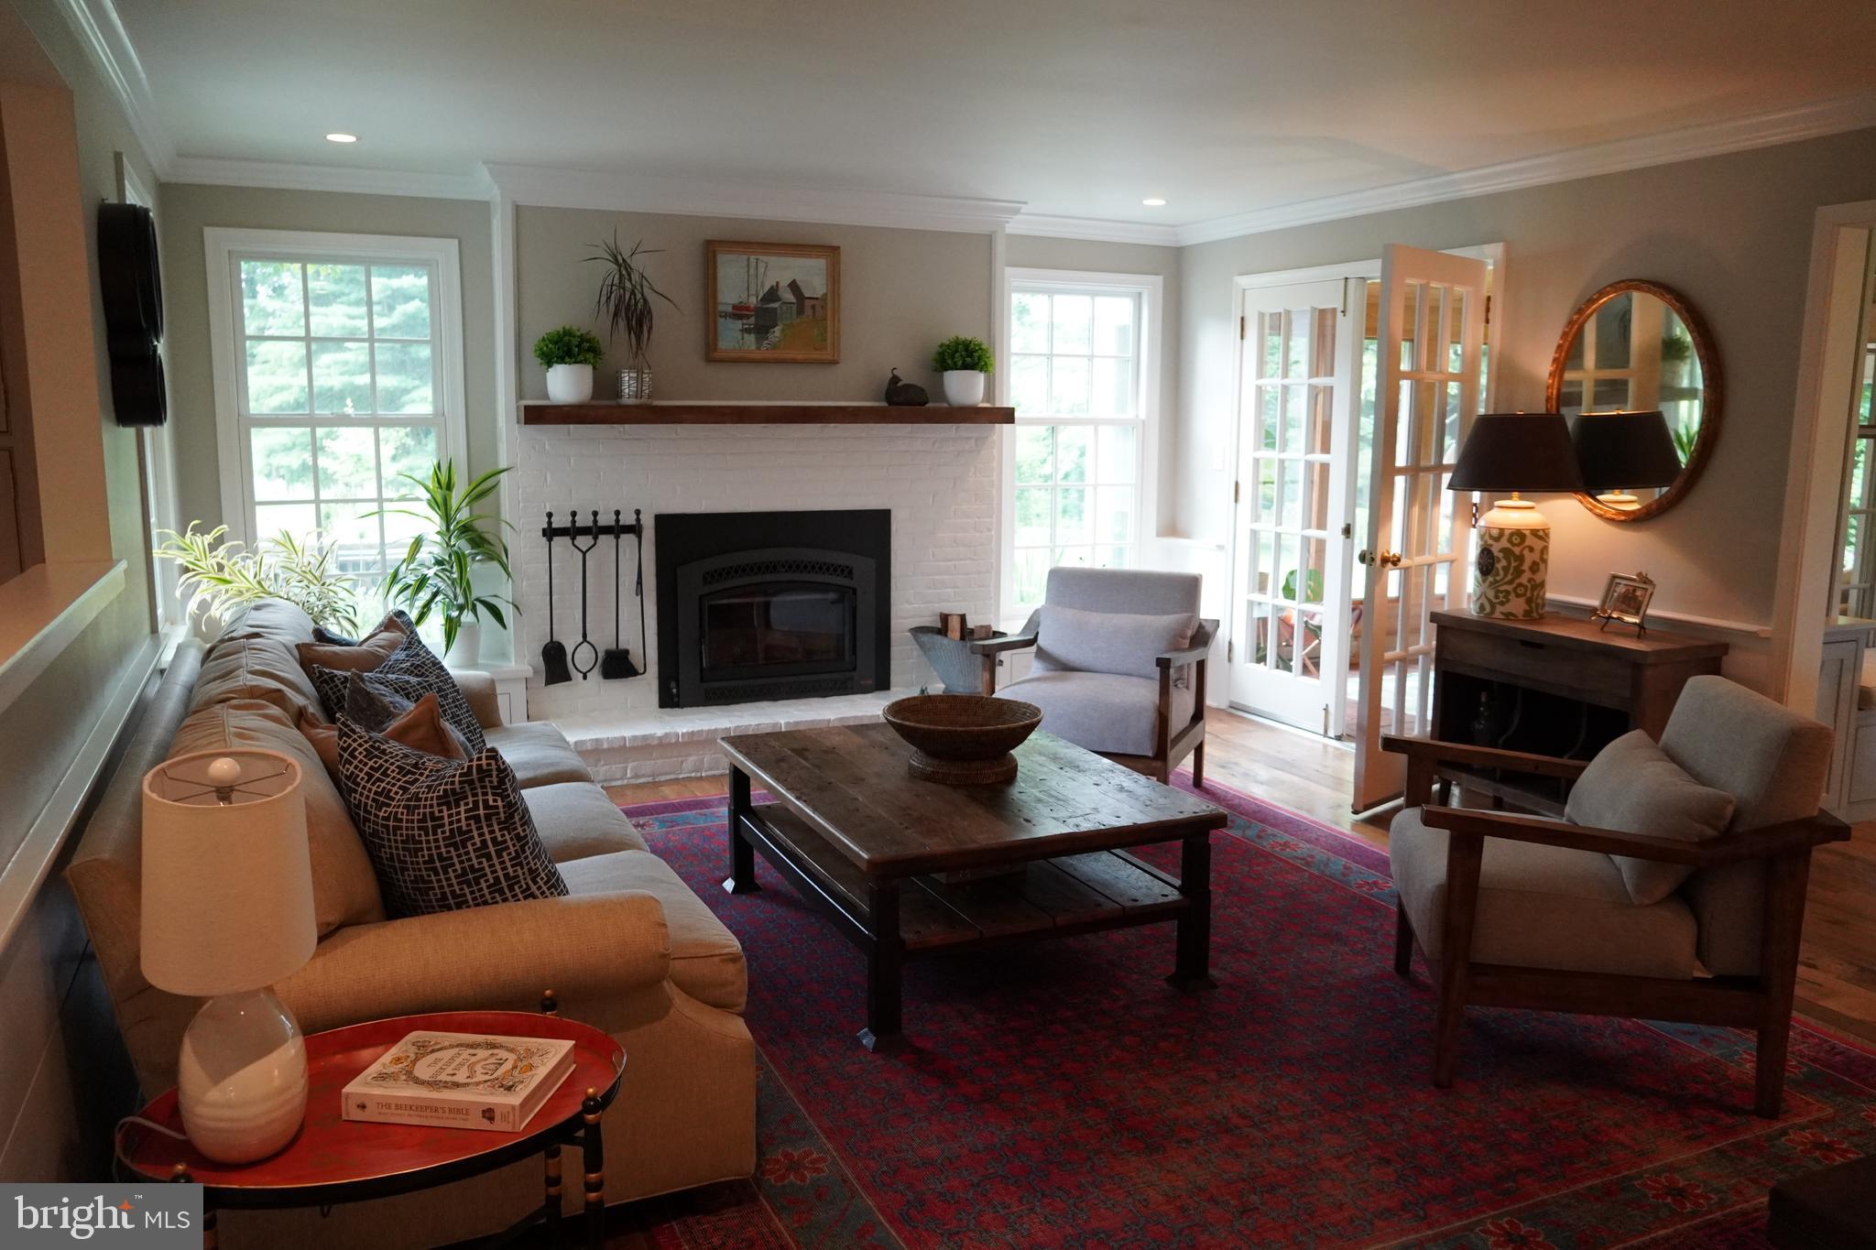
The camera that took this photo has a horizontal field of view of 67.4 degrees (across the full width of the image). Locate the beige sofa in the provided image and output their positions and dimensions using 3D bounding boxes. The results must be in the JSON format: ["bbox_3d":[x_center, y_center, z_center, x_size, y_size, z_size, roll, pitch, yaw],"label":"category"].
[{"bbox_3d":[-1.312,0.507,3.450,1.073,0.903,2.477,-4,10,-24],"label":"beige sofa"}]

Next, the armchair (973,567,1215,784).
[{"bbox_3d":[0.612,0.255,5.298,0.732,0.853,0.833,3,9,21],"label":"armchair"}]

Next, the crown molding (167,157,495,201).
[{"bbox_3d":[-2.383,-1.755,5.535,1.203,0.097,0.090,-4,10,-24],"label":"crown molding"}]

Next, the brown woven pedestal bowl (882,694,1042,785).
[{"bbox_3d":[0.071,0.330,3.998,0.452,0.170,0.452,0,9,0],"label":"brown woven pedestal bowl"}]

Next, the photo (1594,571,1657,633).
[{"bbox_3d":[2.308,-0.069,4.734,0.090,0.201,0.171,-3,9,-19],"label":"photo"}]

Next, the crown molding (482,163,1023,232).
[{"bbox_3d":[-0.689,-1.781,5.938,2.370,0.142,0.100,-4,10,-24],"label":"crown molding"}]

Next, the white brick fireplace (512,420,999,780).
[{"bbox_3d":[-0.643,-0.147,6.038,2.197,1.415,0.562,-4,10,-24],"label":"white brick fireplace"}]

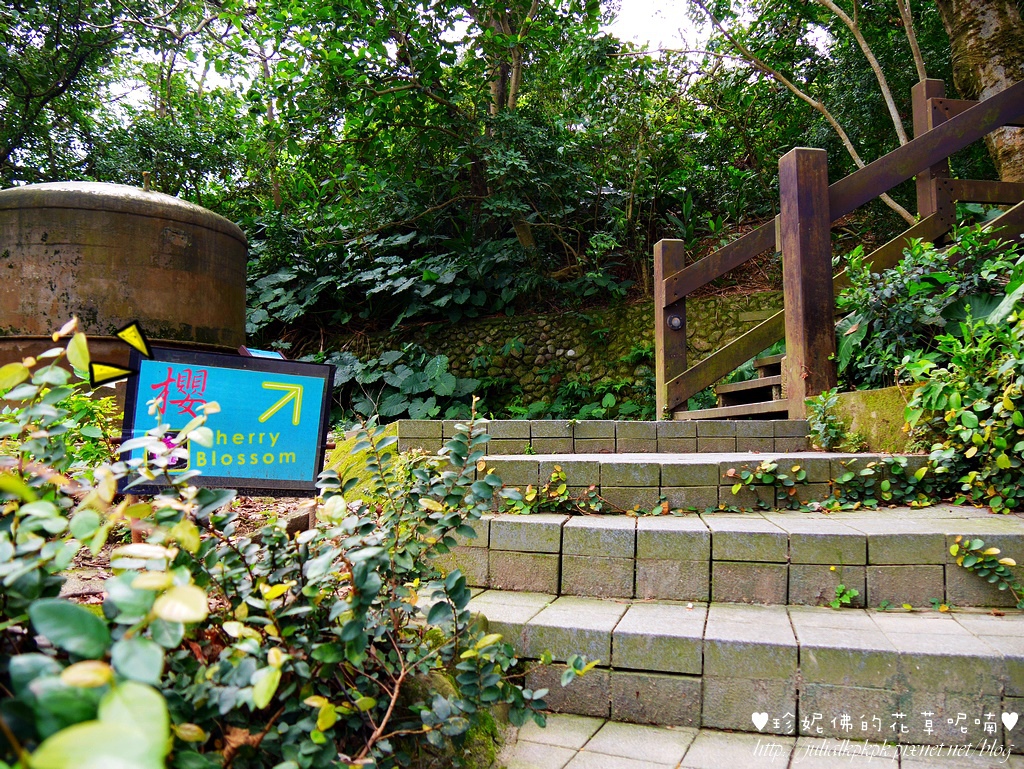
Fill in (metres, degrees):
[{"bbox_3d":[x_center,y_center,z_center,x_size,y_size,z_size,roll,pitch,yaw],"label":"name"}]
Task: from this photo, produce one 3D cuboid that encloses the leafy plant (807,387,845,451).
[{"bbox_3d":[1.515,0.168,4.000,0.195,0.300,0.185,0,-4,0],"label":"leafy plant"}]

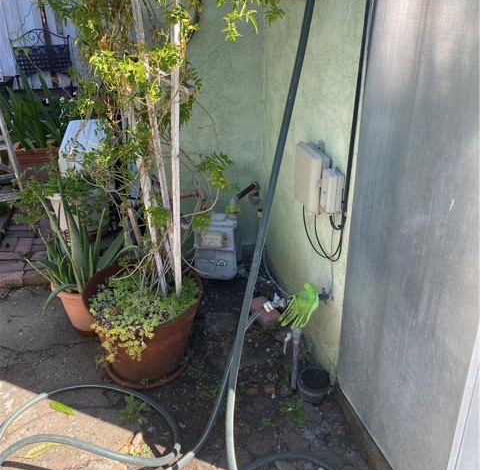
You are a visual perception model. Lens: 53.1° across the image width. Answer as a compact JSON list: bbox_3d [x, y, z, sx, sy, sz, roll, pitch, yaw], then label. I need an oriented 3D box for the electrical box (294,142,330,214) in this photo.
[{"bbox_3d":[0.281,-0.221,1.890,0.073,0.226,0.190,-5,25,-9],"label":"electrical box"}]

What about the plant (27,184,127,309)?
[{"bbox_3d":[-0.744,0.053,2.128,0.460,0.570,0.410,-1,25,0],"label":"plant"}]

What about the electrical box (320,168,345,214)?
[{"bbox_3d":[0.328,-0.155,1.702,0.053,0.134,0.074,-5,25,-9],"label":"electrical box"}]

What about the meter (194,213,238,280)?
[{"bbox_3d":[-0.124,0.051,2.638,0.230,0.335,0.190,1,25,5],"label":"meter"}]

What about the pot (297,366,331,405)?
[{"bbox_3d":[0.287,0.575,1.864,0.130,0.105,0.130,-1,25,0],"label":"pot"}]

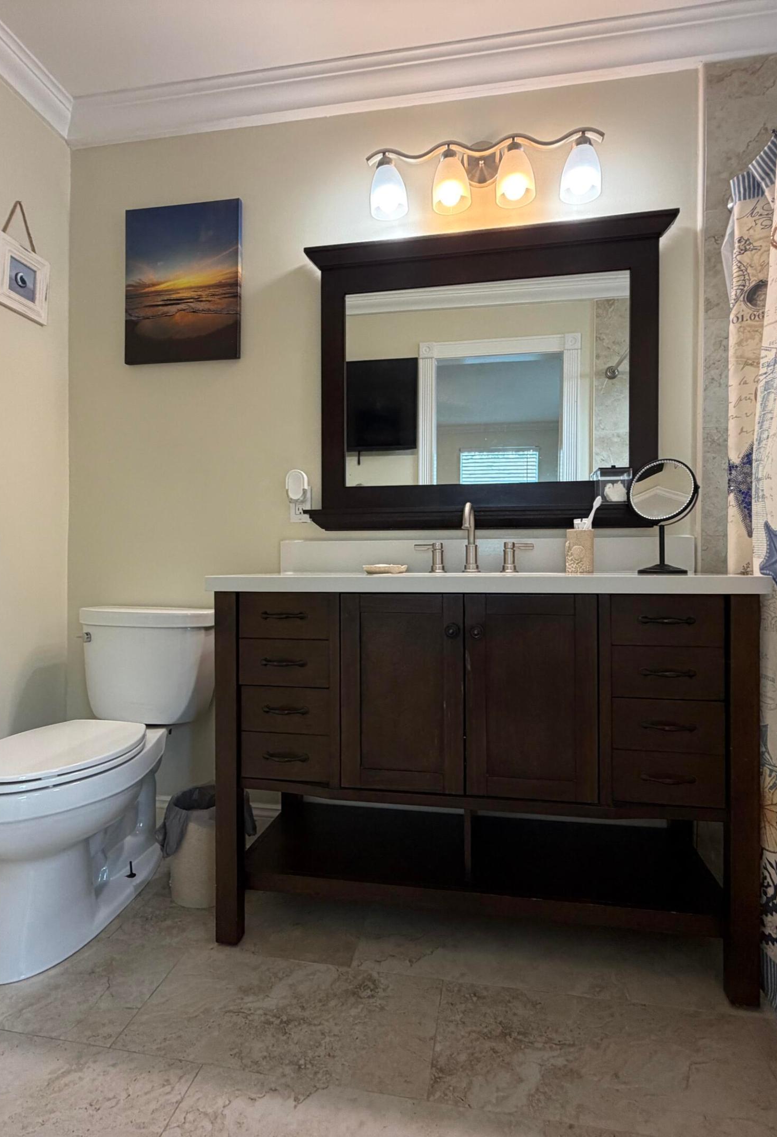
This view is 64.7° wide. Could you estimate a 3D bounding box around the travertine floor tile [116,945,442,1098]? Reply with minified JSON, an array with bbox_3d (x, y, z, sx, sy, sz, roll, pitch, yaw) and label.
[{"bbox_3d":[-0.202,0.911,1.253,0.606,0.010,0.304,0,0,10],"label":"travertine floor tile"}]

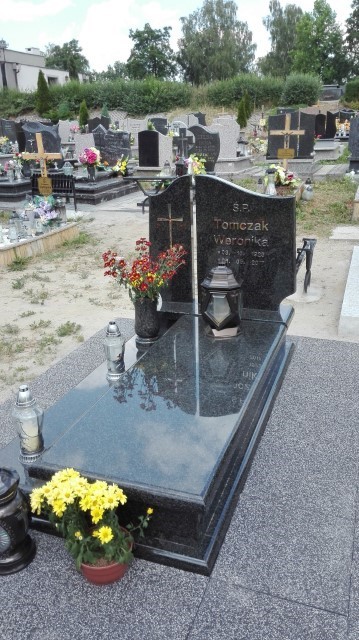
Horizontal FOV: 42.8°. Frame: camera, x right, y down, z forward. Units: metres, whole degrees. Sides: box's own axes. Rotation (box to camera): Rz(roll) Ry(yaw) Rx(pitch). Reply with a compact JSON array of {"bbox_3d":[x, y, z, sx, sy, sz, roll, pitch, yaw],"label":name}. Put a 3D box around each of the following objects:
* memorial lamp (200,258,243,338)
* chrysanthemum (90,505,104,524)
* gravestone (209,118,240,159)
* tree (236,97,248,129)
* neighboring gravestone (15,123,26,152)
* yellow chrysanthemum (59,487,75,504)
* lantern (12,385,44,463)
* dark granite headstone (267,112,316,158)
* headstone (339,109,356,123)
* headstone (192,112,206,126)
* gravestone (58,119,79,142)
[{"bbox_3d":[0.250,-0.124,2.693,0.200,0.438,0.200,5,21,21],"label":"memorial lamp"},{"bbox_3d":[-0.284,0.672,1.586,0.047,0.052,0.038,-6,22,-13],"label":"chrysanthemum"},{"bbox_3d":[1.024,-4.083,10.300,0.740,0.880,0.120,5,21,21],"label":"gravestone"},{"bbox_3d":[3.096,-10.196,22.500,0.620,1.580,0.620,1,21,7],"label":"tree"},{"bbox_3d":[-3.576,-4.083,10.300,0.320,0.740,0.120,5,21,21],"label":"neighboring gravestone"},{"bbox_3d":[-0.388,0.606,1.581,0.050,0.050,0.038,-8,22,-17],"label":"yellow chrysanthemum"},{"bbox_3d":[-0.586,0.403,1.764,0.125,0.326,0.125,6,21,20],"label":"lantern"},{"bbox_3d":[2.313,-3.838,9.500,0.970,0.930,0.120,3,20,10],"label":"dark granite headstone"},{"bbox_3d":[5.136,-6.023,14.000,0.530,0.820,0.120,5,21,21],"label":"headstone"},{"bbox_3d":[0.918,-8.887,20.500,0.750,0.950,0.140,7,22,20],"label":"headstone"},{"bbox_3d":[-3.499,-5.985,14.500,0.680,0.780,0.140,5,21,21],"label":"gravestone"}]

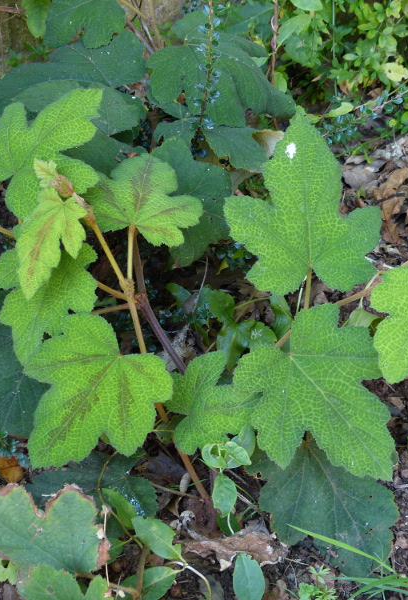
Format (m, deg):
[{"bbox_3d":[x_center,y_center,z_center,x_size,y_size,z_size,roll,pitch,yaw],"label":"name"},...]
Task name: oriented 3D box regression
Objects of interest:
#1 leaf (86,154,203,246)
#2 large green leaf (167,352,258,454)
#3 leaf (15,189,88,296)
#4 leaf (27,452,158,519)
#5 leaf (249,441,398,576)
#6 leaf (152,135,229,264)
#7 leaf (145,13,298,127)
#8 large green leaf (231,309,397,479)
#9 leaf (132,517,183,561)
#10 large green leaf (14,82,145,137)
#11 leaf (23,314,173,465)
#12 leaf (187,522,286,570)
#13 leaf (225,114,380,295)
[{"bbox_3d":[-0.049,-0.086,0.739,0.101,0.026,0.102,7,53,3],"label":"leaf"},{"bbox_3d":[0.014,0.080,0.691,0.087,0.035,0.078,-6,72,1],"label":"large green leaf"},{"bbox_3d":[-0.117,-0.041,0.655,0.051,0.085,0.030,19,0,0],"label":"leaf"},{"bbox_3d":[-0.079,0.138,0.621,0.092,0.020,0.081,-4,39,-8],"label":"leaf"},{"bbox_3d":[0.100,0.155,0.703,0.107,0.025,0.132,-18,58,-7],"label":"leaf"},{"bbox_3d":[-0.011,-0.098,0.870,0.087,0.040,0.135,0,76,0],"label":"leaf"},{"bbox_3d":[0.012,-0.280,1.120,0.160,0.061,0.196,-36,73,-12],"label":"leaf"},{"bbox_3d":[0.091,0.073,0.650,0.119,0.029,0.148,-36,71,-7],"label":"large green leaf"},{"bbox_3d":[-0.030,0.159,0.587,0.045,0.010,0.016,35,61,20],"label":"leaf"},{"bbox_3d":[-0.136,-0.206,0.951,0.145,0.030,0.080,-6,65,-7],"label":"large green leaf"},{"bbox_3d":[-0.096,0.076,0.694,0.112,0.030,0.131,33,72,15],"label":"leaf"},{"bbox_3d":[0.025,0.192,0.685,0.080,0.025,0.037,0,37,0],"label":"leaf"},{"bbox_3d":[0.087,-0.087,0.781,0.137,0.030,0.168,-5,76,4],"label":"leaf"}]

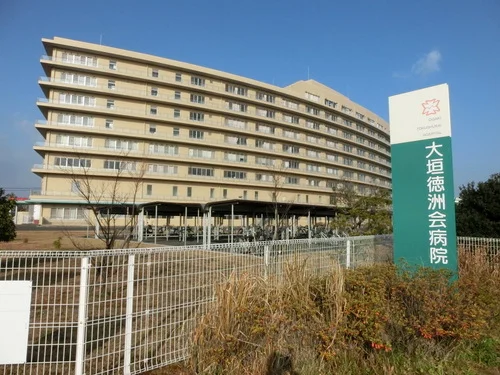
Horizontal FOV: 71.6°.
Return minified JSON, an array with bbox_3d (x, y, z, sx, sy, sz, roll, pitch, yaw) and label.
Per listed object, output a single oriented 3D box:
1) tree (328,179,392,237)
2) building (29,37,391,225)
[{"bbox_3d":[5.702,1.432,16.951,3.530,3.770,3.420,1,-6,0],"label":"tree"},{"bbox_3d":[5.211,-7.899,93.667,109.000,36.500,25.000,5,-7,-37],"label":"building"}]

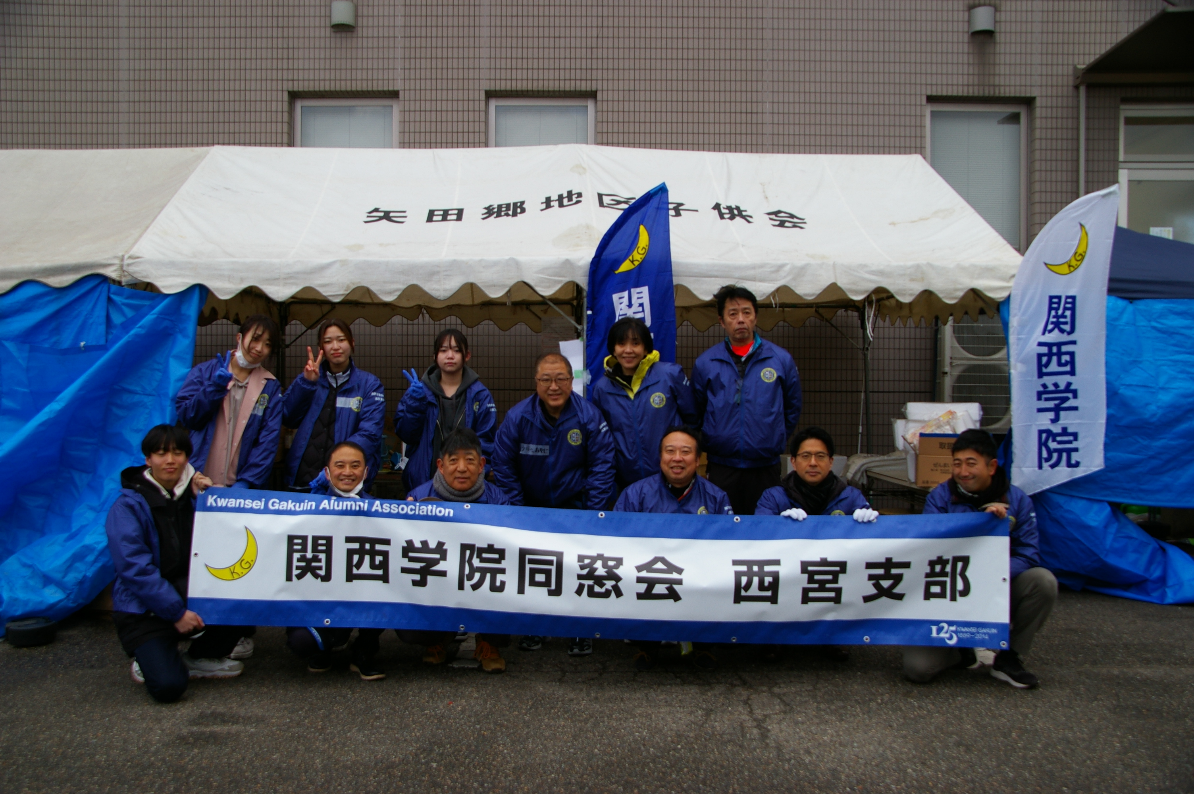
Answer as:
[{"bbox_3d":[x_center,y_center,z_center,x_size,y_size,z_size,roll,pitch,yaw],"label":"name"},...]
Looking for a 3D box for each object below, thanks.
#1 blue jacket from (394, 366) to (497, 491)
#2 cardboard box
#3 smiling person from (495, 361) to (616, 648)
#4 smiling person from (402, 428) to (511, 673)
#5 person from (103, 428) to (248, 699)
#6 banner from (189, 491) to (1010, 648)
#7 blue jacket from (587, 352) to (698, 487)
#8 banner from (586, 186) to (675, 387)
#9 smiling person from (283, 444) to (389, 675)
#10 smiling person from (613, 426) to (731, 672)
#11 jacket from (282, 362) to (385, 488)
[{"bbox_3d":[-0.745,0.168,5.380,0.500,0.650,0.360,0,0,-5],"label":"blue jacket"},{"bbox_3d":[2.018,0.365,6.200,0.390,0.300,0.280,0,1,2],"label":"cardboard box"},{"bbox_3d":[-0.207,0.503,5.220,0.560,1.390,0.580,0,1,-3],"label":"smiling person"},{"bbox_3d":[-0.635,0.684,4.960,0.550,1.080,0.660,0,0,-3],"label":"smiling person"},{"bbox_3d":[-1.750,0.670,4.560,0.580,1.110,0.660,0,0,-38],"label":"person"},{"bbox_3d":[0.012,0.733,4.680,3.500,0.620,0.120,2,0,0],"label":"banner"},{"bbox_3d":[0.215,0.120,5.200,0.520,0.660,0.340,0,0,5],"label":"blue jacket"},{"bbox_3d":[0.193,-0.333,6.200,0.520,1.780,0.120,0,1,6],"label":"banner"},{"bbox_3d":[-1.180,0.699,4.950,0.480,1.000,0.660,0,1,-7],"label":"smiling person"},{"bbox_3d":[0.343,0.680,4.980,0.560,1.090,0.660,0,0,0],"label":"smiling person"},{"bbox_3d":[-1.280,0.152,5.330,0.500,0.660,0.370,0,0,-6],"label":"jacket"}]

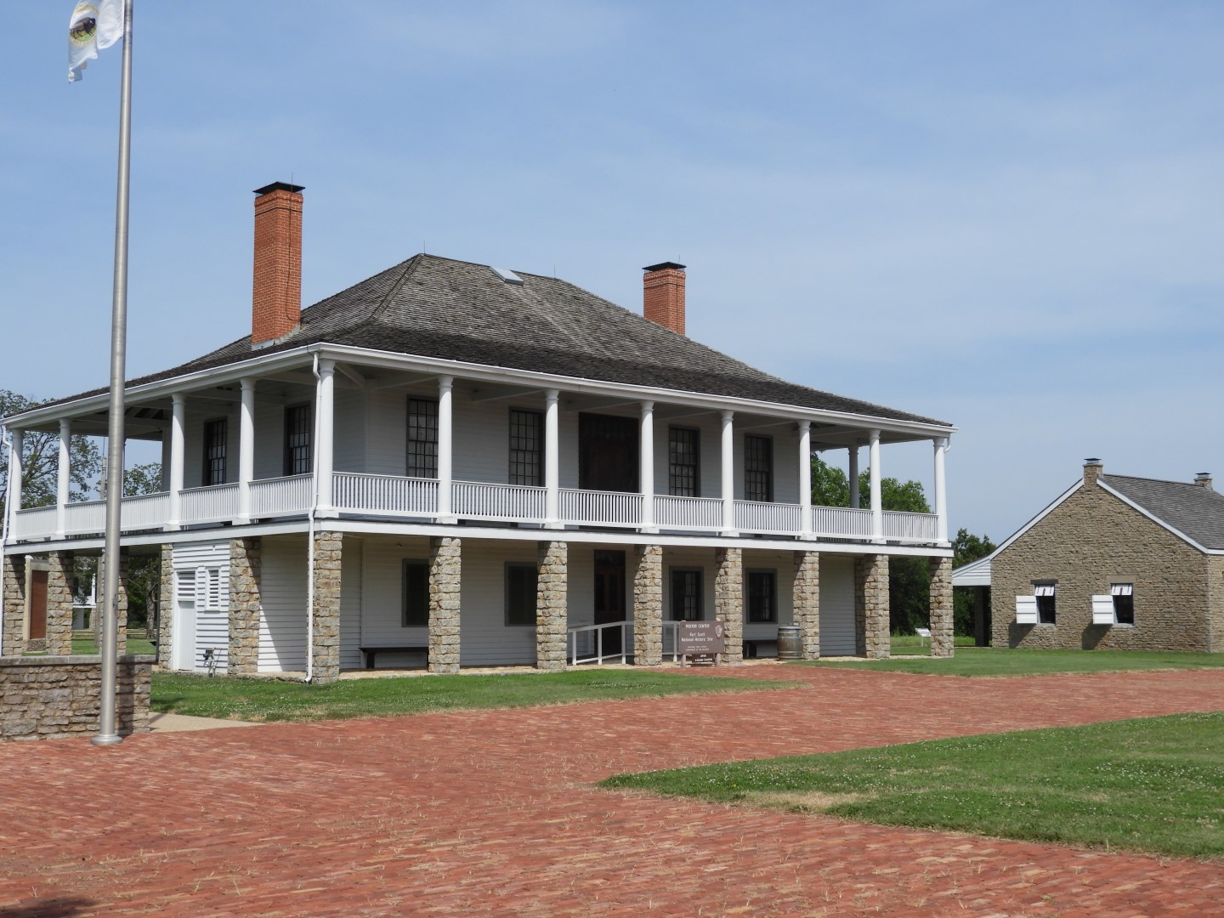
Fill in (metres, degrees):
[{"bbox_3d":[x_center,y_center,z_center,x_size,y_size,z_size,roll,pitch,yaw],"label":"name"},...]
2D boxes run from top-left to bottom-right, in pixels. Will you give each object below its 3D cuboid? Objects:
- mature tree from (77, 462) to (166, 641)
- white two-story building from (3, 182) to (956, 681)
[{"bbox_3d":[-24.922,4.634,86.438,8.000,10.200,8.000,2,-6,-16],"label":"mature tree"},{"bbox_3d":[-3.366,-0.496,44.330,21.063,12.200,16.225,5,-8,-42],"label":"white two-story building"}]

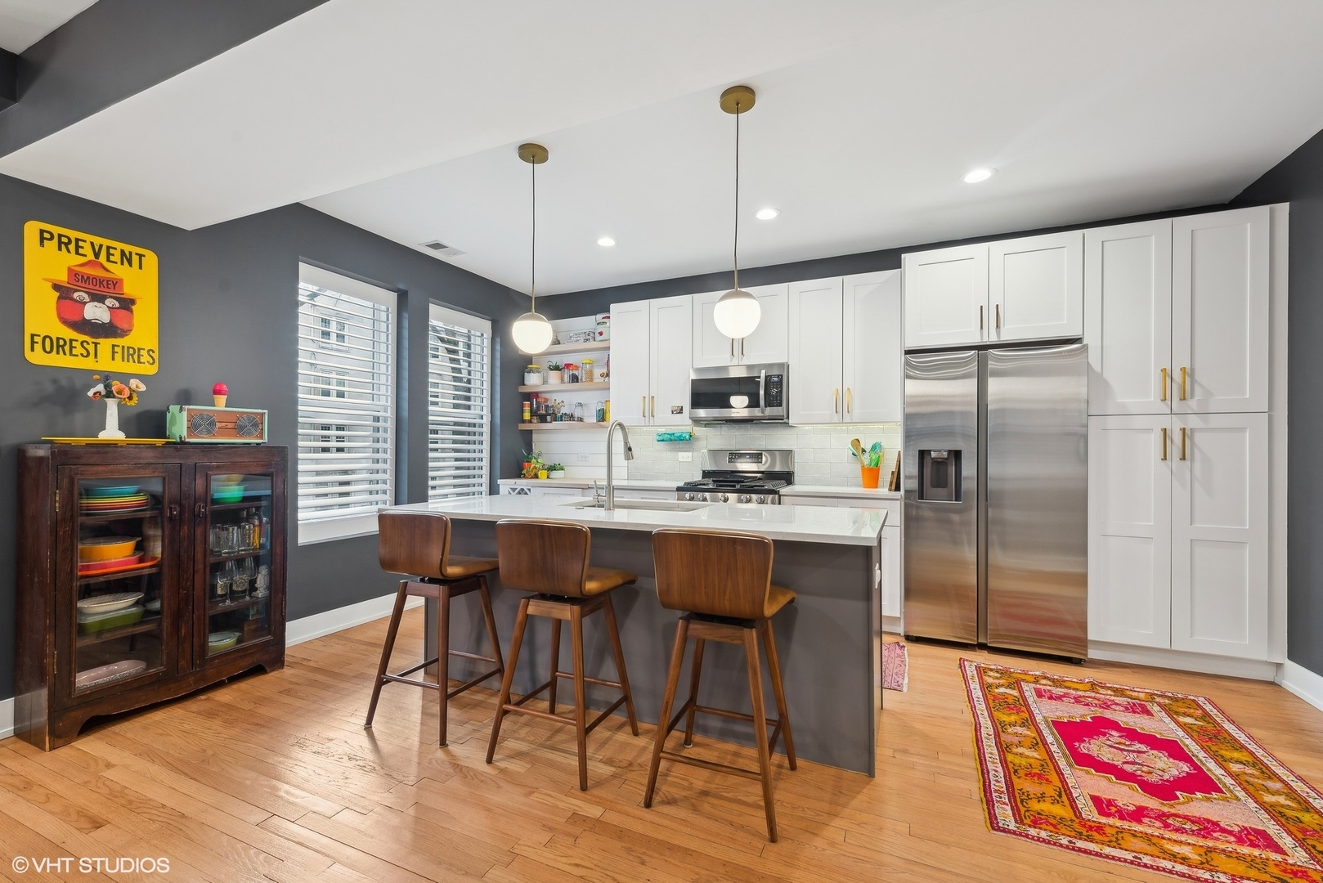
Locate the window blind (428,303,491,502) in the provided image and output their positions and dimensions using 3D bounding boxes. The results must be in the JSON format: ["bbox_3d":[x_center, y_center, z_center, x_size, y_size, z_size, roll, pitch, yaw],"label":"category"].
[{"bbox_3d":[-1.765,-0.276,4.721,0.070,1.657,0.805,0,-1,24],"label":"window blind"}]

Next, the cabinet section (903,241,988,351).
[{"bbox_3d":[1.866,-0.885,3.645,0.459,0.585,0.594,0,0,25],"label":"cabinet section"}]

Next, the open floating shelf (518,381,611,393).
[{"bbox_3d":[-0.836,-0.495,5.169,1.057,0.051,0.230,0,-1,24],"label":"open floating shelf"}]

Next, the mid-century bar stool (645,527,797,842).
[{"bbox_3d":[0.225,0.767,1.972,0.451,0.934,0.461,0,0,24],"label":"mid-century bar stool"}]

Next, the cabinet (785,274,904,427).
[{"bbox_3d":[1.373,-0.653,4.122,0.766,1.056,0.320,0,-1,24],"label":"cabinet"}]

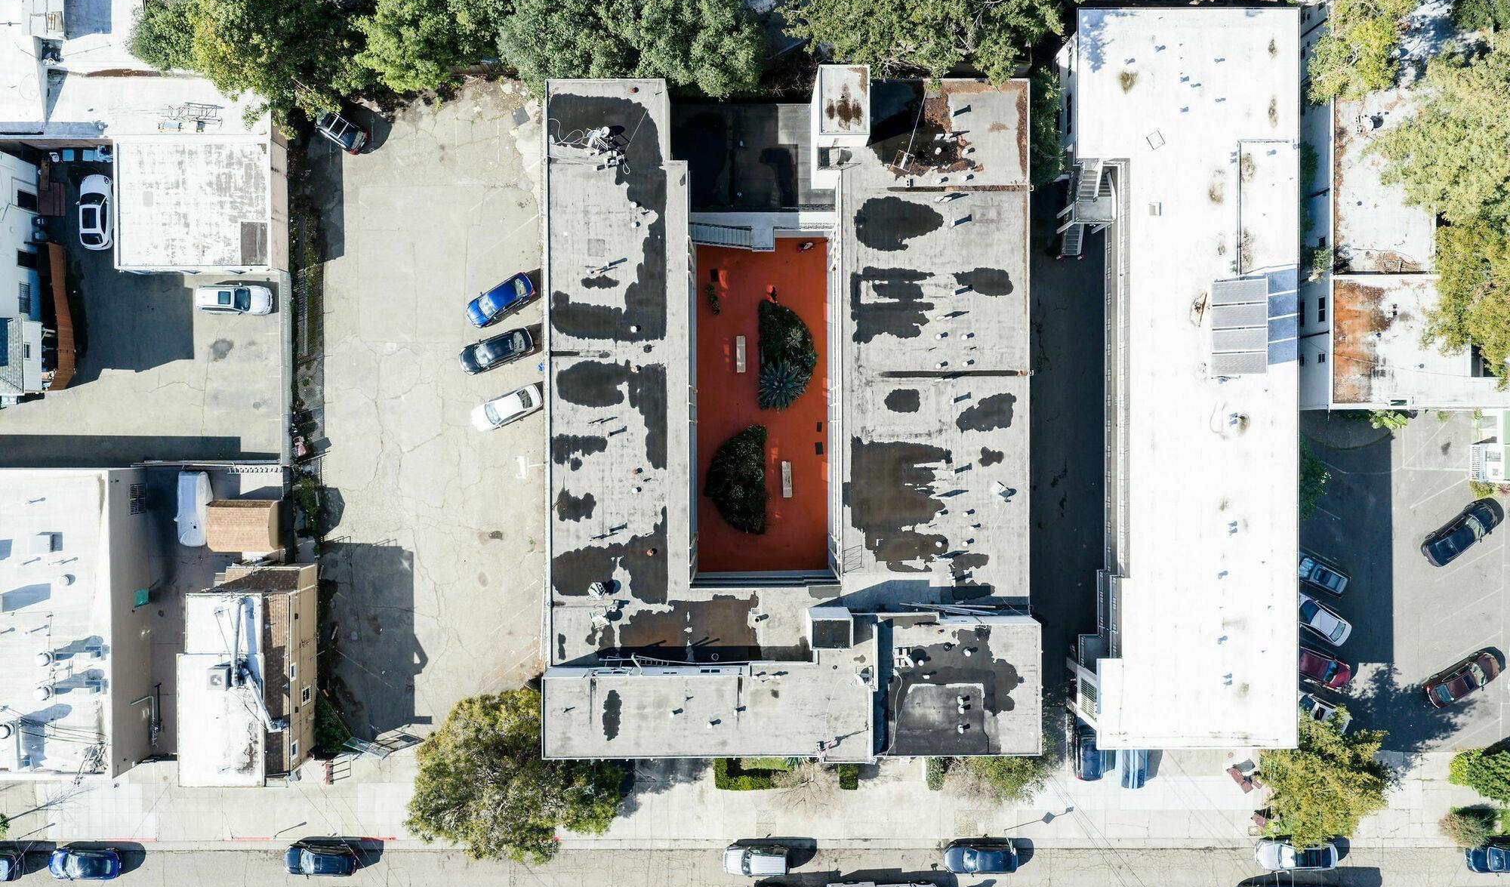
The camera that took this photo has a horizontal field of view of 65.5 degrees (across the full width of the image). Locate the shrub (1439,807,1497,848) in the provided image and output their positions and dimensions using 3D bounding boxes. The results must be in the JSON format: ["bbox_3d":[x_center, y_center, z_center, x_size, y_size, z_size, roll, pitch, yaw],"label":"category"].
[{"bbox_3d":[45.850,24.800,75.850,3.000,1.400,2.500,0,90,0],"label":"shrub"}]

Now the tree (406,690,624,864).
[{"bbox_3d":[-14.400,20.125,71.871,13.000,8.500,10.500,0,90,0],"label":"tree"}]

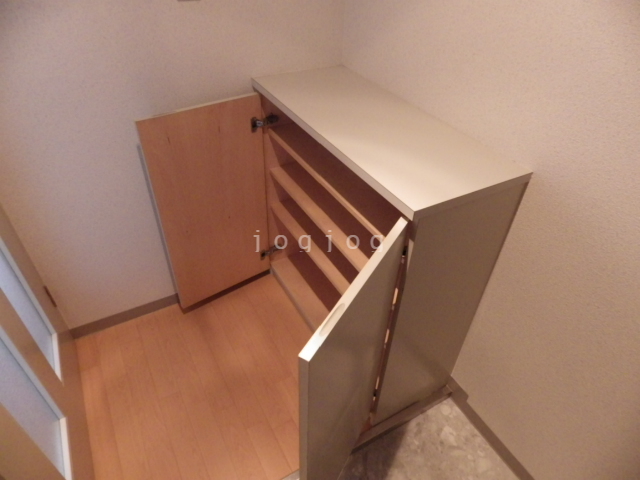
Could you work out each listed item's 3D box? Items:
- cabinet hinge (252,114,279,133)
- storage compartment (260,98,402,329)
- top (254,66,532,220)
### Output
[{"bbox_3d":[-0.203,-0.428,1.492,0.102,0.048,0.036,-18,44,-23],"label":"cabinet hinge"},{"bbox_3d":[0.119,0.000,1.411,0.320,0.839,0.827,-18,43,-23],"label":"storage compartment"},{"bbox_3d":[0.134,-0.350,1.191,0.355,0.025,0.886,-18,44,-23],"label":"top"}]

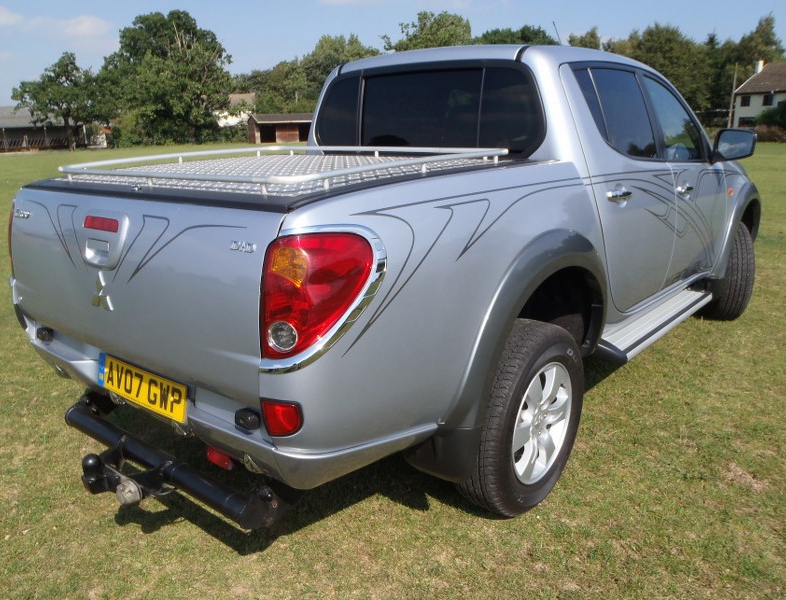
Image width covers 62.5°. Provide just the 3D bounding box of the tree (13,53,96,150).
[{"bbox_3d":[-35.571,-20.807,68.000,7.900,9.500,7.900,-8,16,-25],"label":"tree"}]

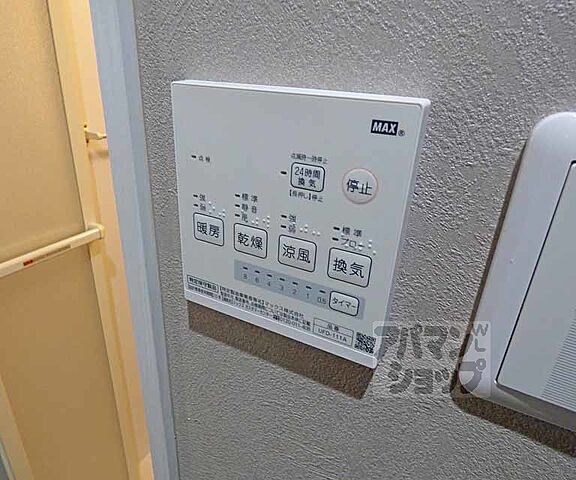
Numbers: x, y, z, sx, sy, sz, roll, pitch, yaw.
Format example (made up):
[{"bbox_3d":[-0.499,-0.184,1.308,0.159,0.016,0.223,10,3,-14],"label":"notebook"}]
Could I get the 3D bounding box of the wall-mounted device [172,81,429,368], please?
[{"bbox_3d":[-0.004,-0.008,0.173,0.117,0.121,0.014,13,24,23],"label":"wall-mounted device"}]

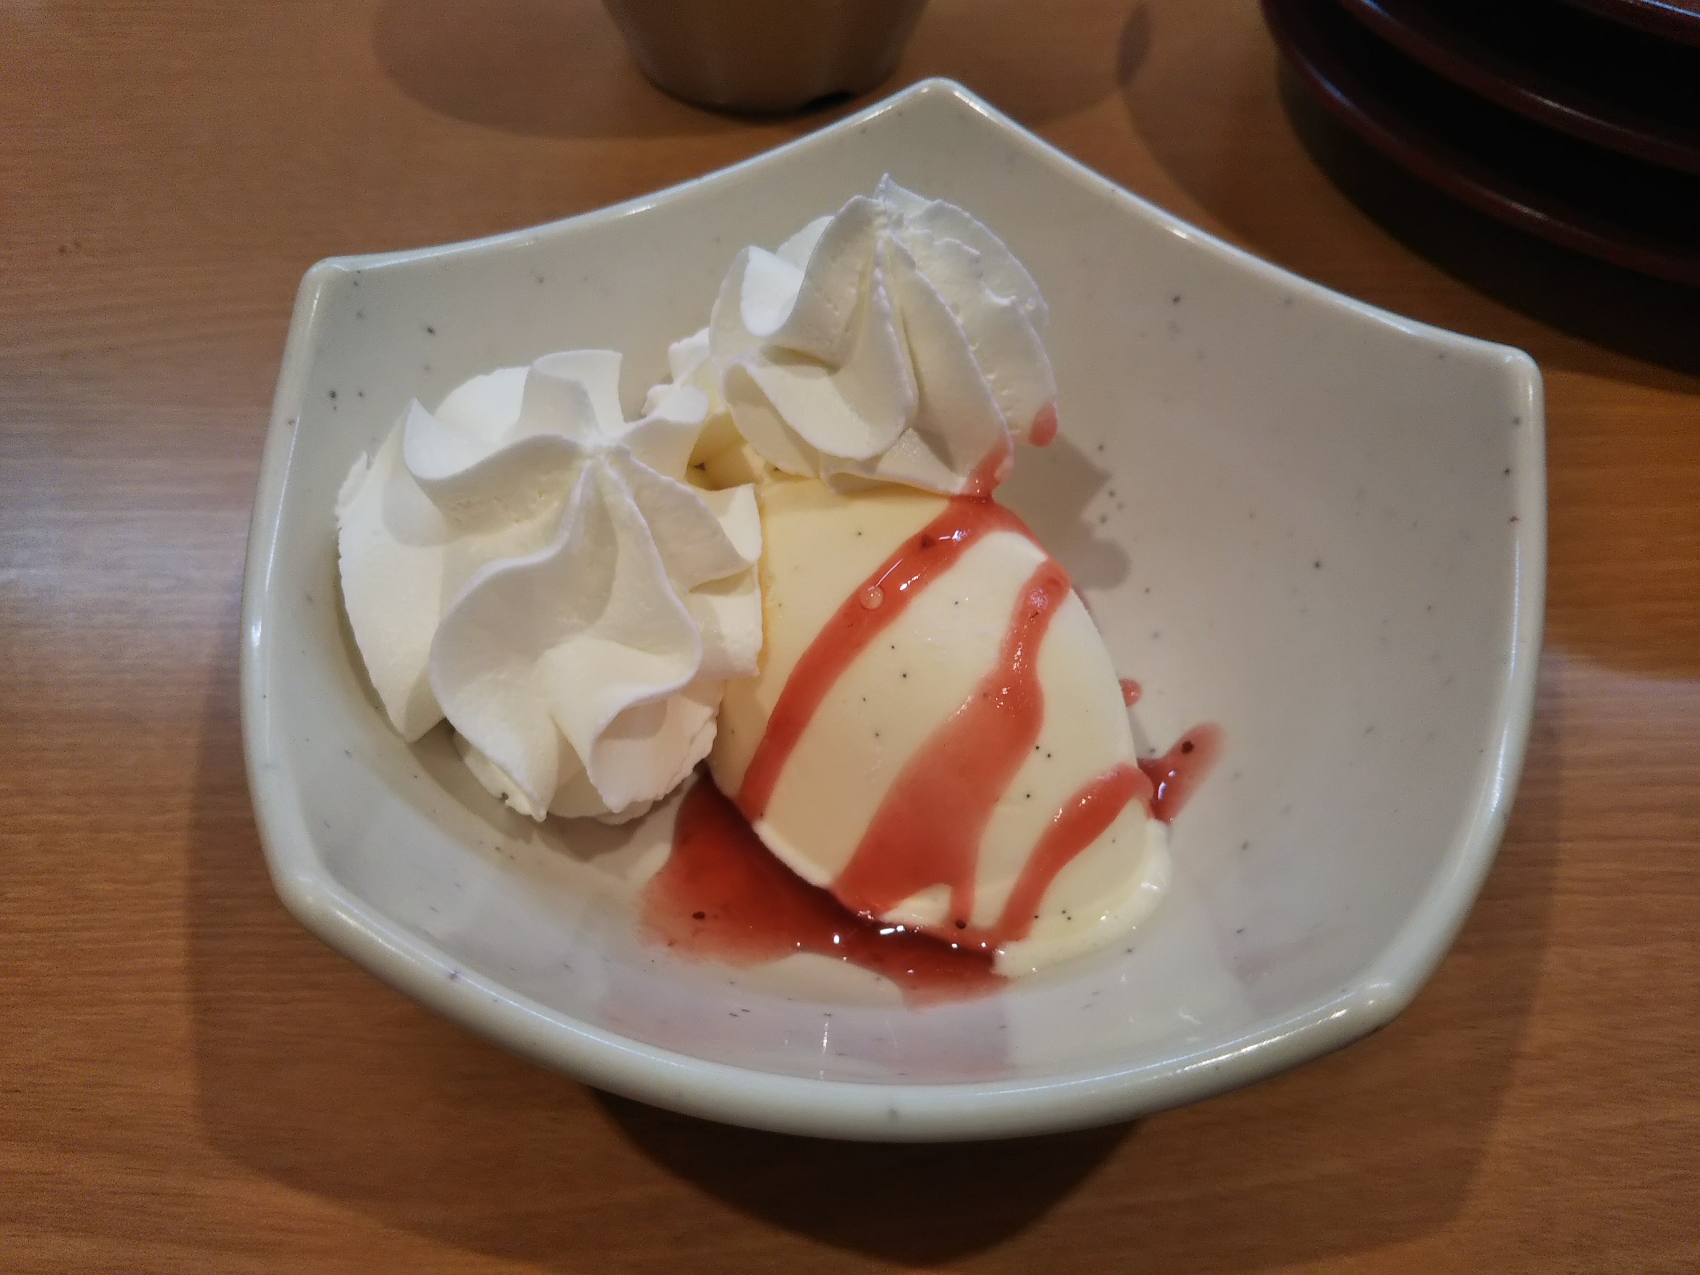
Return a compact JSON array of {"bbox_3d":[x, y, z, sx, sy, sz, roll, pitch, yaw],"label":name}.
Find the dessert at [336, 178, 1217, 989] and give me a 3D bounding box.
[{"bbox_3d":[-0.008,-0.011,0.156,0.086,0.039,0.077,1,49,0],"label":"dessert"}]

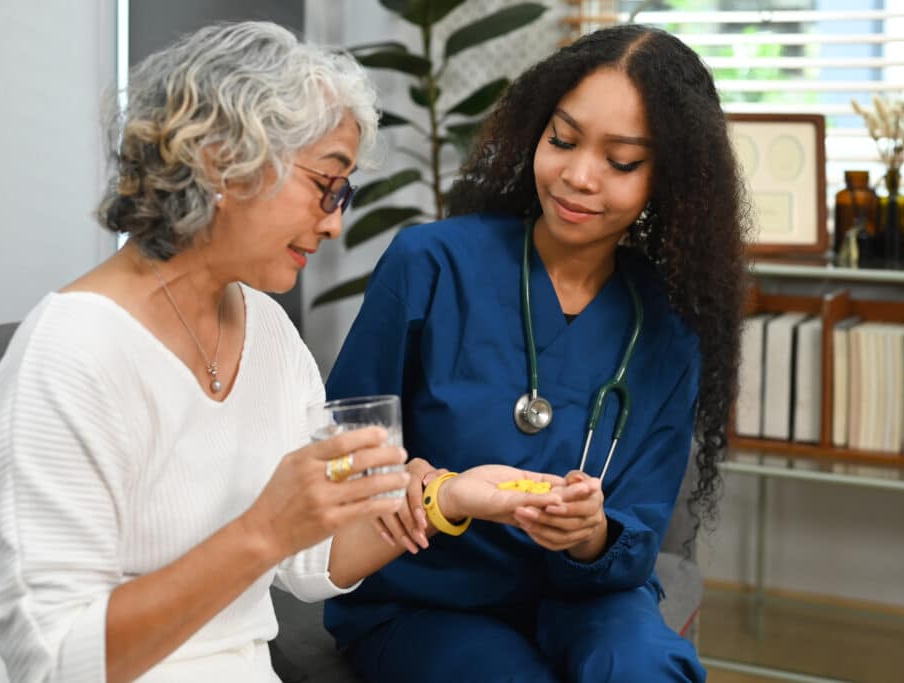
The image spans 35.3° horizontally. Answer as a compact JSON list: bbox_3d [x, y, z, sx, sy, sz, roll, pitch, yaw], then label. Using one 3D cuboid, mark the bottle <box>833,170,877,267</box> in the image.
[{"bbox_3d":[0.836,-0.255,2.950,0.083,0.195,0.083,4,8,25],"label":"bottle"}]

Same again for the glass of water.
[{"bbox_3d":[-0.082,0.093,1.220,0.080,0.087,0.080,-4,7,0],"label":"glass of water"}]

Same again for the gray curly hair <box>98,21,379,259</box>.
[{"bbox_3d":[-0.197,-0.182,1.310,0.250,0.230,0.200,17,10,12],"label":"gray curly hair"}]

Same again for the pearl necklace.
[{"bbox_3d":[-0.240,-0.017,1.280,0.090,0.140,0.120,4,8,25],"label":"pearl necklace"}]

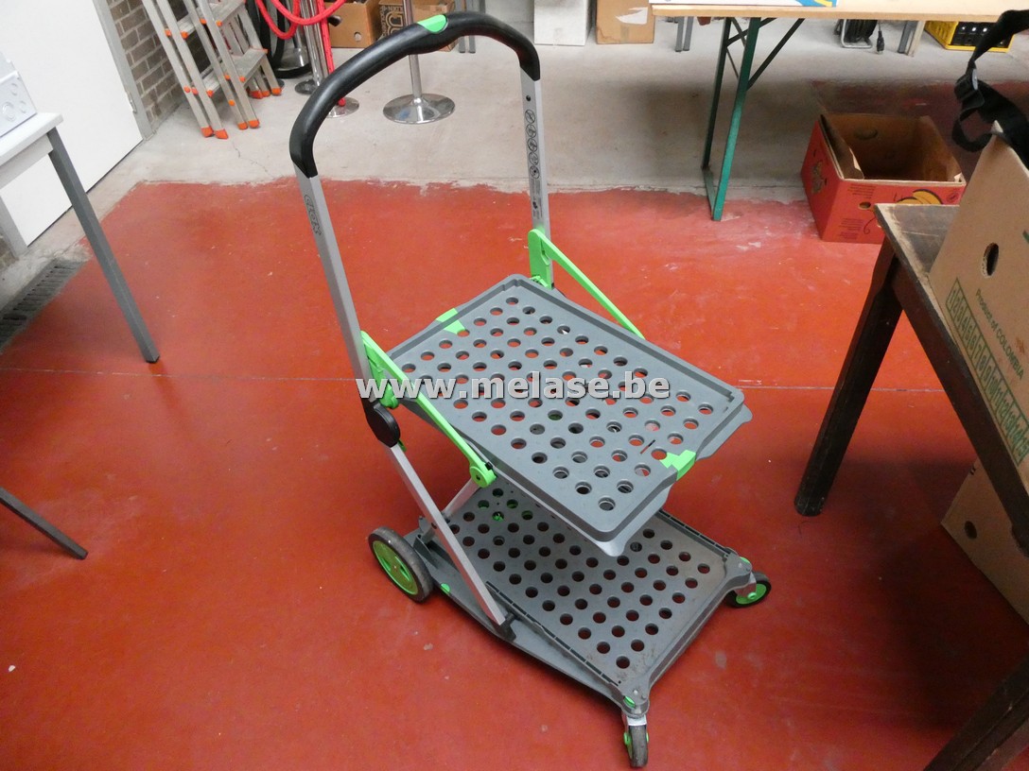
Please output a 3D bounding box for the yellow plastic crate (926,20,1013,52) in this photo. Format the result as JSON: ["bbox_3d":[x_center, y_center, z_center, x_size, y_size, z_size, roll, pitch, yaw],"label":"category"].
[{"bbox_3d":[2.711,-2.186,4.203,0.340,0.290,0.377,3,41,5],"label":"yellow plastic crate"}]

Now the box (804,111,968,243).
[{"bbox_3d":[1.349,-0.770,2.663,0.394,0.244,0.556,6,42,8],"label":"box"}]

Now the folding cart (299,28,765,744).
[{"bbox_3d":[0.116,0.024,1.159,0.673,1.053,0.542,32,52,31],"label":"folding cart"}]

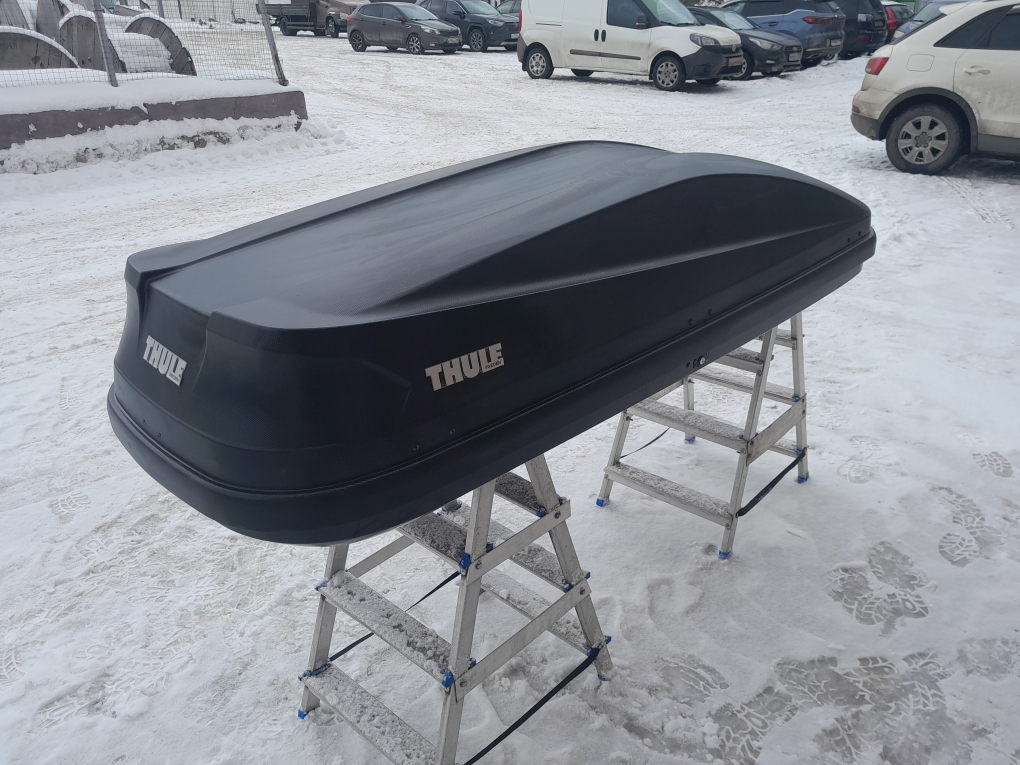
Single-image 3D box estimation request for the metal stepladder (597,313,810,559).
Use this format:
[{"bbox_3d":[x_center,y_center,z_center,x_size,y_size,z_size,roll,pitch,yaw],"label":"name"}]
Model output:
[{"bbox_3d":[0.692,0.016,2.664,0.490,0.830,0.640,21,33,37],"label":"metal stepladder"}]

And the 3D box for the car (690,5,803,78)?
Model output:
[{"bbox_3d":[4.500,-7.853,18.321,4.400,1.470,1.730,22,33,37],"label":"car"}]

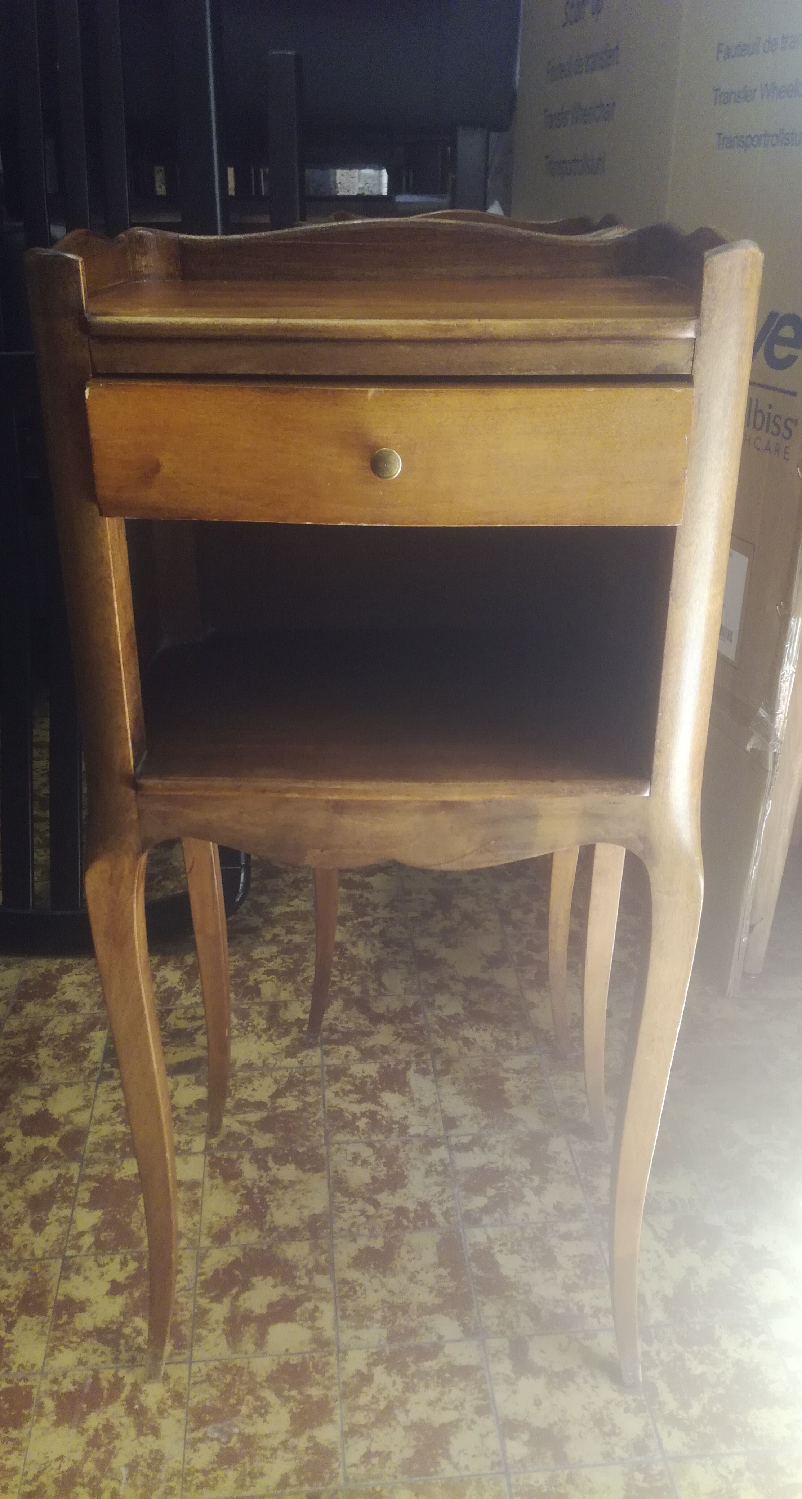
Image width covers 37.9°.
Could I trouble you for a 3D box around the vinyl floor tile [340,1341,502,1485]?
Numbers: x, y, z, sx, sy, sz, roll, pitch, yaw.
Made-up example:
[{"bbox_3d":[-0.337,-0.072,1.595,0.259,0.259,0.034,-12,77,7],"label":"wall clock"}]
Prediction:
[{"bbox_3d":[0.011,0.431,0.761,0.099,0.004,0.099,-2,23,-5],"label":"vinyl floor tile"}]

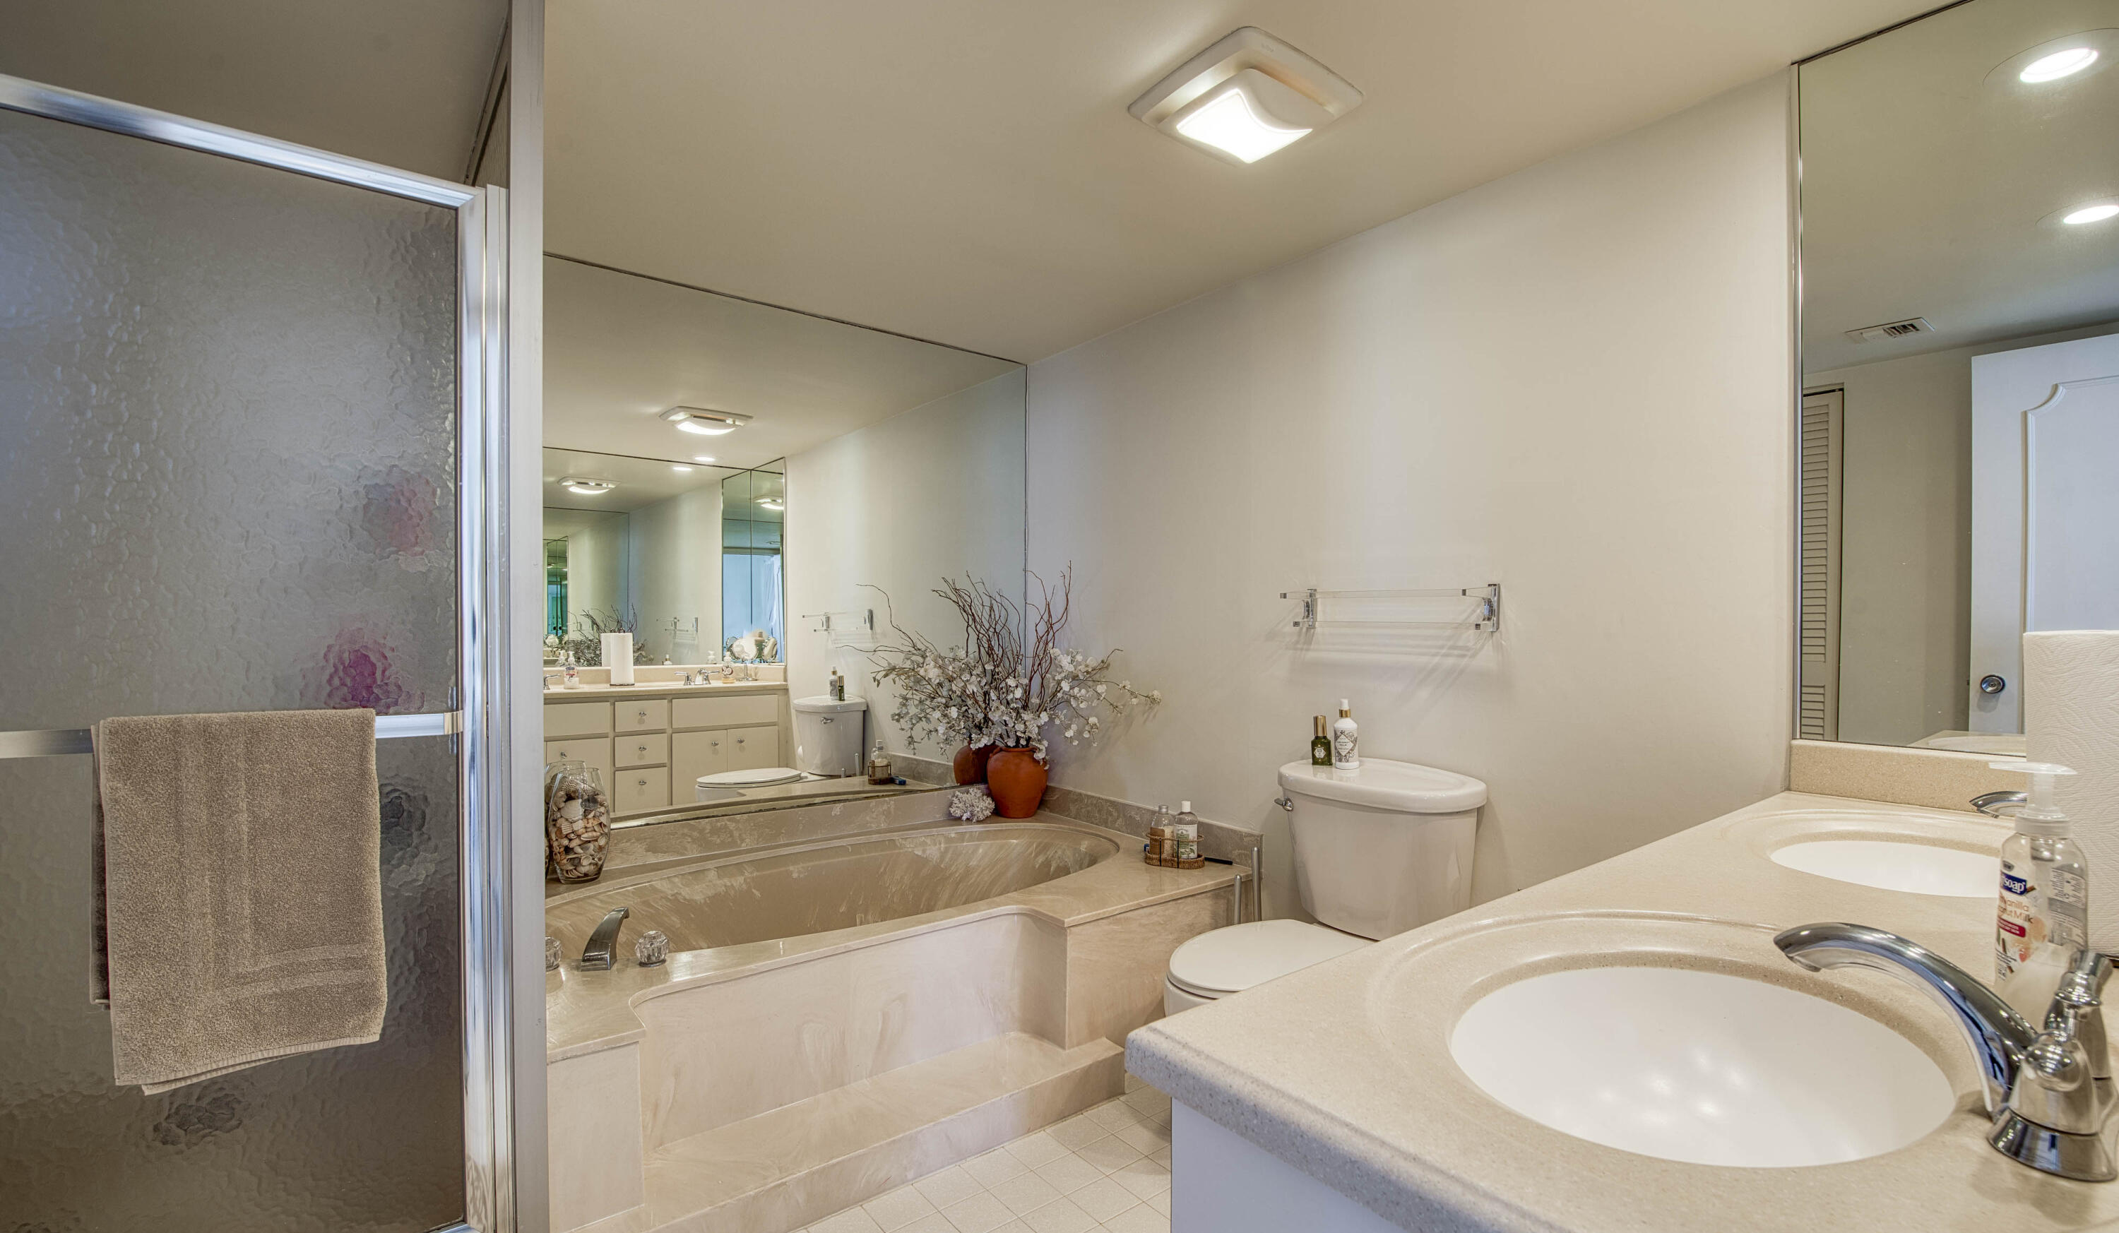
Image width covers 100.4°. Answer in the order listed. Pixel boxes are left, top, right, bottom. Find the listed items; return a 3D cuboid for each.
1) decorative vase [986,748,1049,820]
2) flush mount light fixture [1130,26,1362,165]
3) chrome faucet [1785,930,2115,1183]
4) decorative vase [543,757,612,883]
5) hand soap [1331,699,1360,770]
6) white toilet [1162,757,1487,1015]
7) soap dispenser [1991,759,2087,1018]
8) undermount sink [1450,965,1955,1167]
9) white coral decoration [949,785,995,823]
[{"bbox_3d":[-0.165,0.616,3.305,0.225,0.250,0.225,0,0,0],"label":"decorative vase"},{"bbox_3d":[0.361,-0.993,1.750,0.335,0.047,0.327,1,-1,-37],"label":"flush mount light fixture"},{"bbox_3d":[0.570,0.260,0.577,0.240,0.098,0.168,1,-1,-37],"label":"chrome faucet"},{"bbox_3d":[-1.332,0.577,2.446,0.148,0.300,0.148,1,-1,-37],"label":"decorative vase"},{"bbox_3d":[0.732,0.300,2.248,0.058,0.168,0.058,0,-1,44],"label":"hand soap"},{"bbox_3d":[0.544,0.755,1.984,0.755,0.748,0.510,1,-1,-37],"label":"white toilet"},{"bbox_3d":[0.723,0.211,0.653,0.075,0.200,0.052,1,-1,-37],"label":"soap dispenser"},{"bbox_3d":[0.468,0.393,0.667,0.440,0.150,0.315,1,-1,-37],"label":"undermount sink"},{"bbox_3d":[-0.322,0.674,3.225,0.160,0.130,0.130,1,-1,-37],"label":"white coral decoration"}]

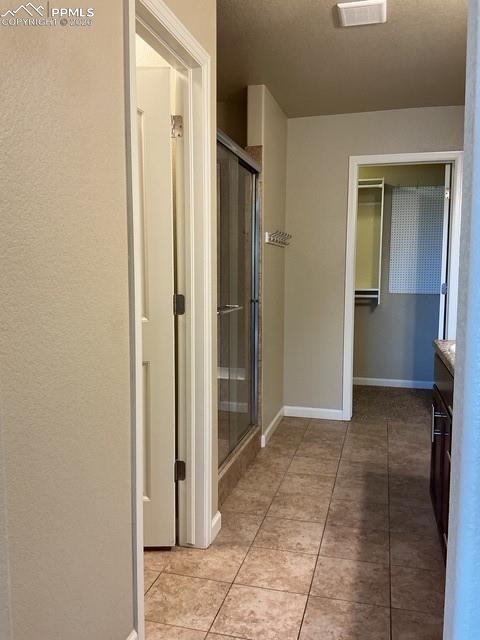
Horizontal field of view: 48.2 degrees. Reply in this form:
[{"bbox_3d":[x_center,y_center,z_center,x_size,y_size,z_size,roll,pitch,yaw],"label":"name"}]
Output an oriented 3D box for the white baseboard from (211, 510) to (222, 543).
[{"bbox_3d":[-0.117,0.971,2.503,0.018,0.085,0.146,2,6,16],"label":"white baseboard"}]

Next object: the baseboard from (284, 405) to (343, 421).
[{"bbox_3d":[0.618,0.785,4.504,0.496,0.085,0.018,2,6,15],"label":"baseboard"}]

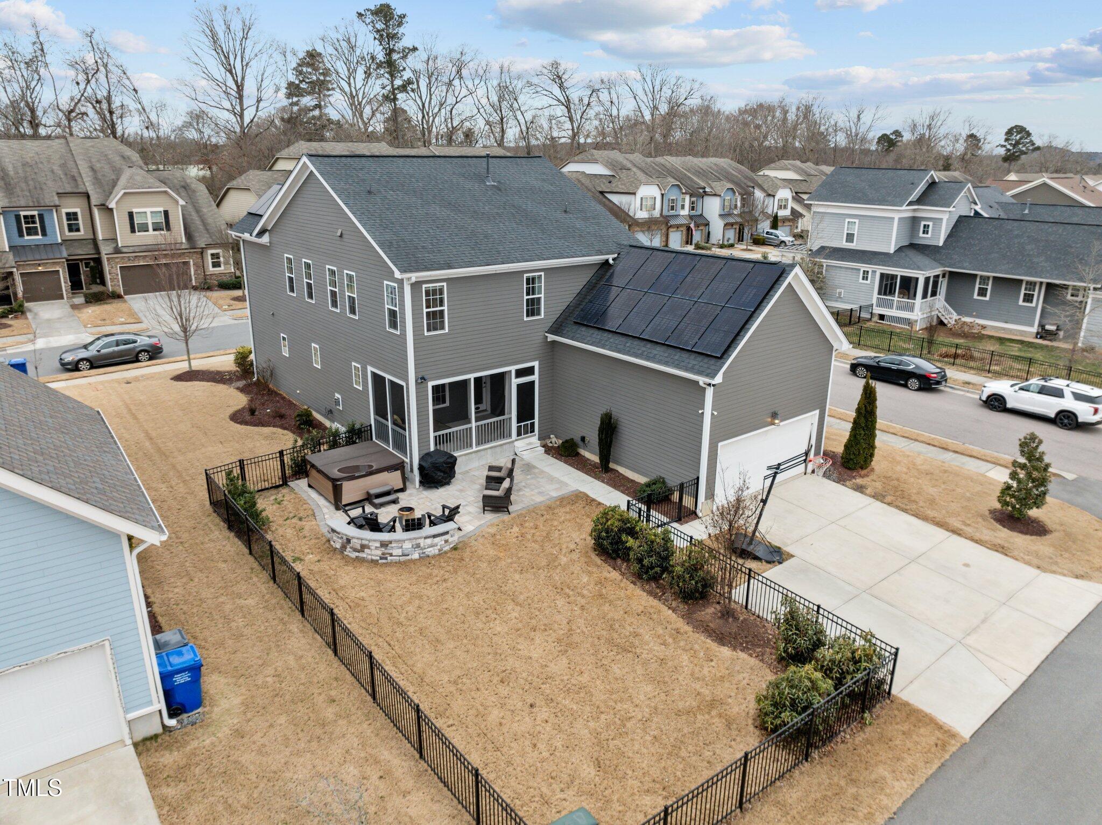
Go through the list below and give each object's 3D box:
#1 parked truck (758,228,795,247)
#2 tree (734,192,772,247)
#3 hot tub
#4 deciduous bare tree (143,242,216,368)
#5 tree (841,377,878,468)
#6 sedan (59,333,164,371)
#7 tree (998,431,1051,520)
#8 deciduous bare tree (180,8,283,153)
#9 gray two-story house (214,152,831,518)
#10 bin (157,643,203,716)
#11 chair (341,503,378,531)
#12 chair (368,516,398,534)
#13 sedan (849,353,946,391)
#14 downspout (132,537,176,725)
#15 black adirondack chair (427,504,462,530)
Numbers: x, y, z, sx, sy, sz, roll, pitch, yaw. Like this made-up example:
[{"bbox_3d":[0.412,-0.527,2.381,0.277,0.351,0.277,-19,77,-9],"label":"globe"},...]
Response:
[{"bbox_3d":[29.615,-23.065,100.523,2.030,1.960,5.890,-13,23,-35],"label":"parked truck"},{"bbox_3d":[24.952,-23.728,94.588,4.400,6.900,4.400,-14,23,-36],"label":"tree"},{"bbox_3d":[-6.047,1.900,23.662,2.280,0.980,2.260,-13,23,-37],"label":"hot tub"},{"bbox_3d":[-18.712,-5.401,38.610,4.000,6.800,4.000,-14,23,-36],"label":"deciduous bare tree"},{"bbox_3d":[11.026,0.302,26.892,1.170,3.400,1.170,-14,23,-36],"label":"tree"},{"bbox_3d":[-23.269,-3.376,40.341,4.880,1.460,1.830,-15,24,-39],"label":"sedan"},{"bbox_3d":[14.430,1.901,22.926,1.450,2.850,1.450,-14,23,-36],"label":"tree"},{"bbox_3d":[-39.151,-35.048,94.434,12.400,27.055,12.400,-13,23,-37],"label":"deciduous bare tree"},{"bbox_3d":[-2.091,-4.424,29.001,12.640,10.168,22.050,-13,23,-37],"label":"gray two-story house"},{"bbox_3d":[-7.395,5.327,15.175,0.820,1.080,0.710,-14,23,-36],"label":"bin"},{"bbox_3d":[-5.340,2.844,20.997,0.840,0.840,0.740,-9,20,-26],"label":"chair"},{"bbox_3d":[-4.611,3.037,20.420,0.740,0.840,0.840,8,19,22],"label":"chair"},{"bbox_3d":[17.289,-2.253,37.863,1.850,1.440,4.810,-14,23,-36],"label":"sedan"},{"bbox_3d":[-7.291,4.143,14.198,0.420,3.900,0.100,-14,23,-36],"label":"downspout"},{"bbox_3d":[-2.874,2.870,20.976,0.840,0.840,0.740,10,20,28],"label":"black adirondack chair"}]

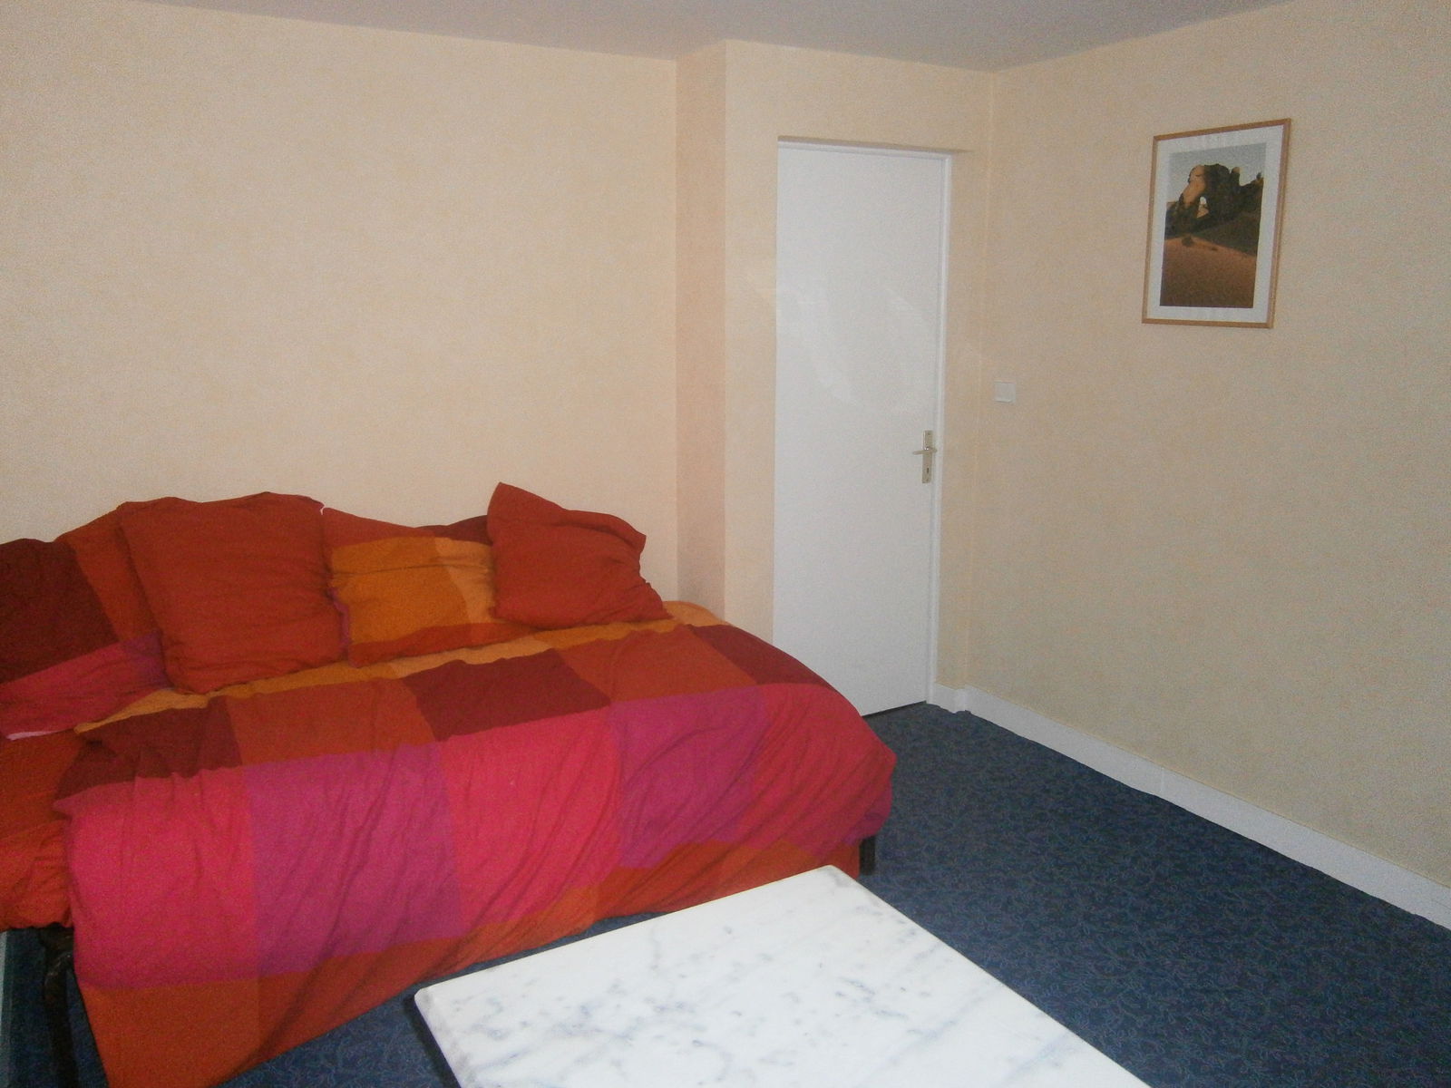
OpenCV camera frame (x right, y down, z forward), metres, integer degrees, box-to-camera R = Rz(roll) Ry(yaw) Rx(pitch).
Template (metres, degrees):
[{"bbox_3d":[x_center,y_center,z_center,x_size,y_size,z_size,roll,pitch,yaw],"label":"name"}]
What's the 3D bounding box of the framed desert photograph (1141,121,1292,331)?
[{"bbox_3d":[1.394,-0.901,3.124,0.020,0.542,0.424,-10,16,-29],"label":"framed desert photograph"}]

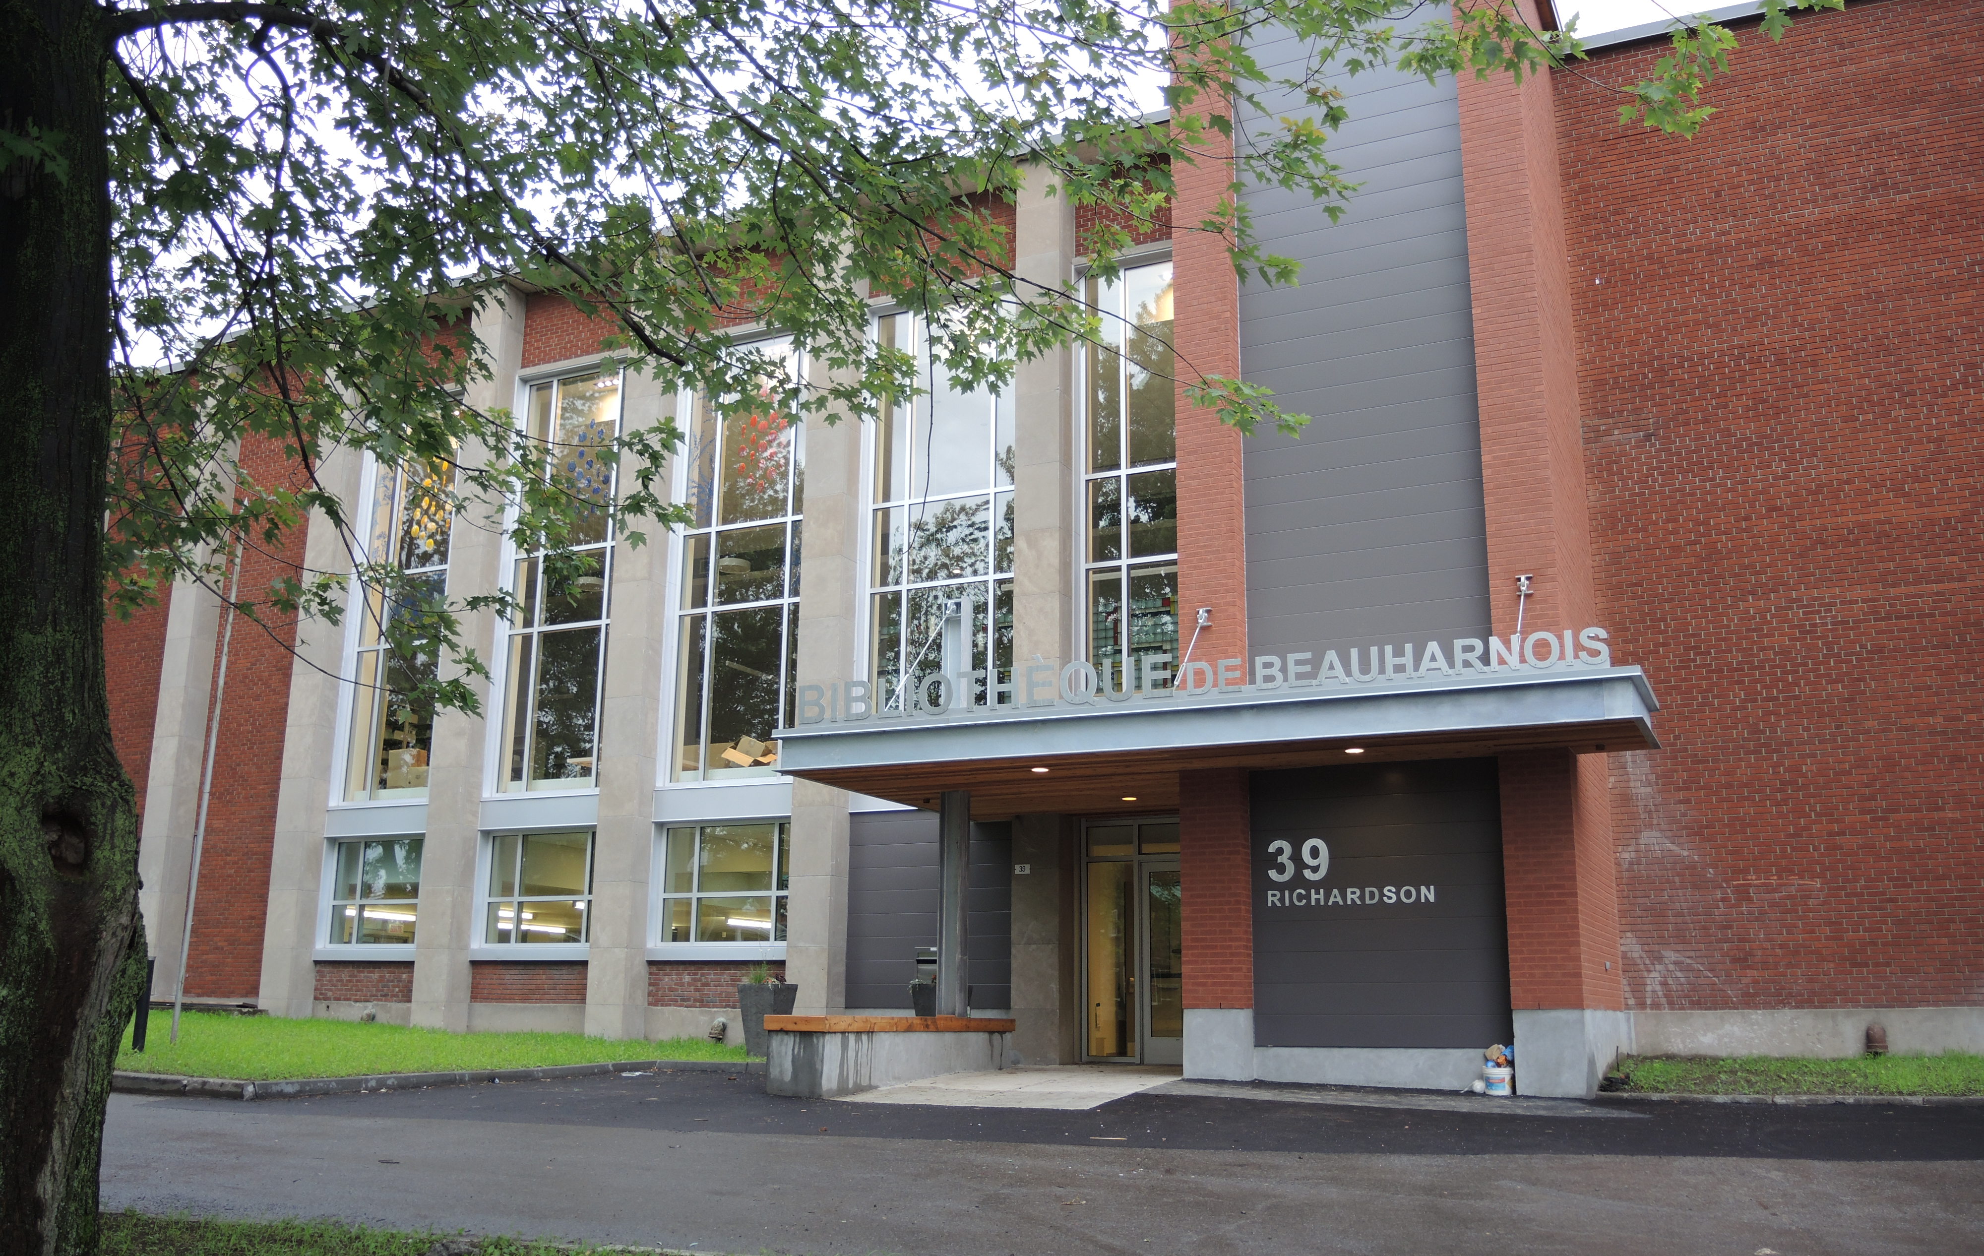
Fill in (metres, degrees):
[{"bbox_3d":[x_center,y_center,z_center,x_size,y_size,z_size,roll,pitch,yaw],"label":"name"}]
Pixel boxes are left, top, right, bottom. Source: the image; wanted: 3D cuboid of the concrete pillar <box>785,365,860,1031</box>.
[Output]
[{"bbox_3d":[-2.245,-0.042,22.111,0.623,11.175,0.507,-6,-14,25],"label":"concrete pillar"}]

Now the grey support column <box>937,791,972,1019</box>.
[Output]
[{"bbox_3d":[-0.405,3.012,17.548,0.222,2.401,0.270,-6,-14,26],"label":"grey support column"}]

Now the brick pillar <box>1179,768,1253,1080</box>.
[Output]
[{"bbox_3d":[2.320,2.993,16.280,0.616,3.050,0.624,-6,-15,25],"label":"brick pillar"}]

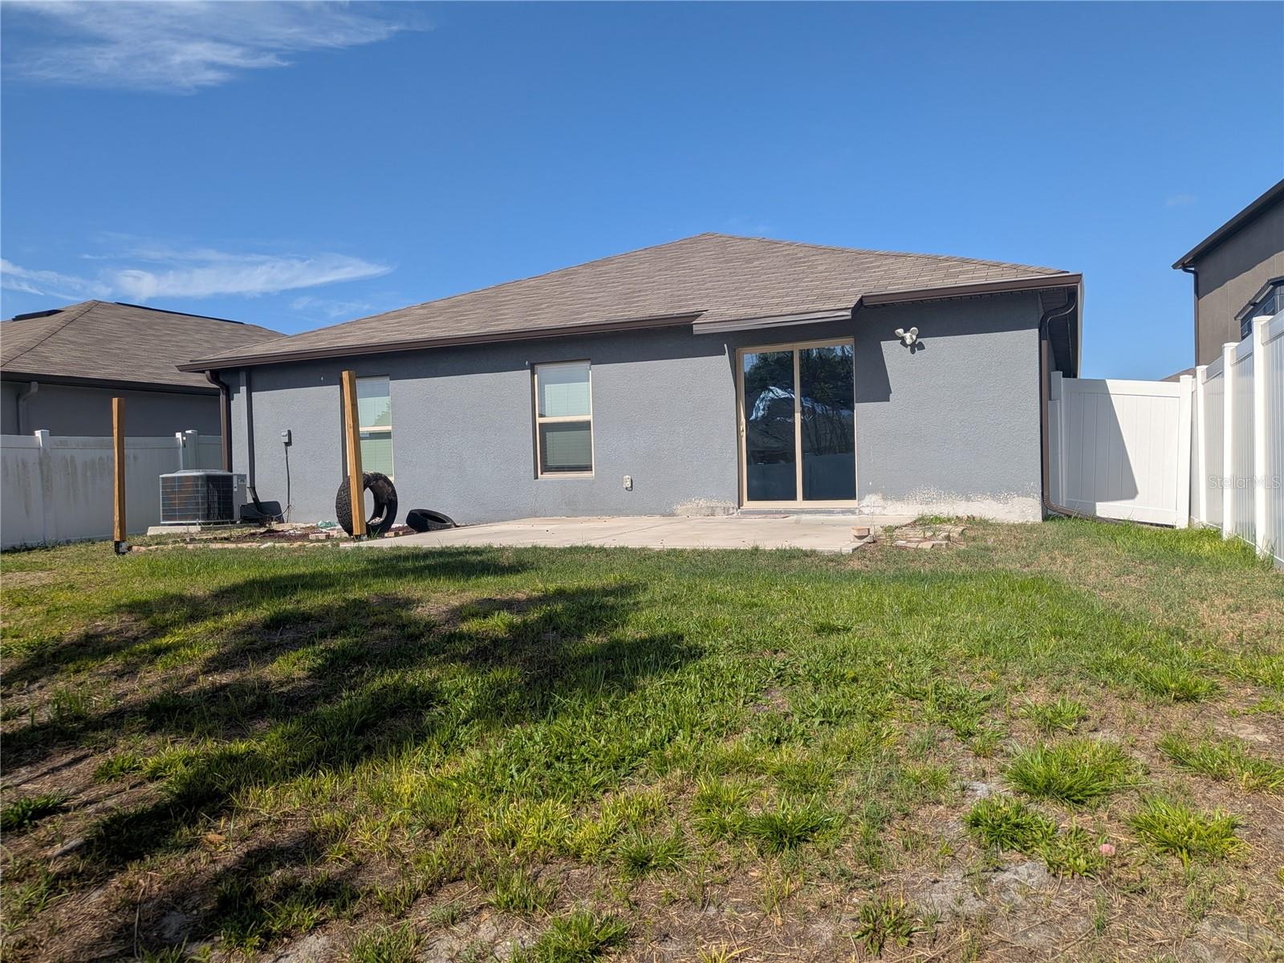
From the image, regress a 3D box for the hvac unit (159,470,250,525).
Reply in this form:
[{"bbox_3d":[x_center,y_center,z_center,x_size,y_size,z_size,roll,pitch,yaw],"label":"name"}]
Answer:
[{"bbox_3d":[-6.621,0.236,13.532,0.830,0.760,0.830,-1,1,20],"label":"hvac unit"}]

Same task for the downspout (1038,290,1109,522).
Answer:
[{"bbox_3d":[4.570,-0.798,9.410,0.640,2.470,0.130,-1,1,26],"label":"downspout"}]

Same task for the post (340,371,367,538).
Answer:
[{"bbox_3d":[-3.034,-0.297,9.400,0.092,1.760,0.092,-4,0,26],"label":"post"}]

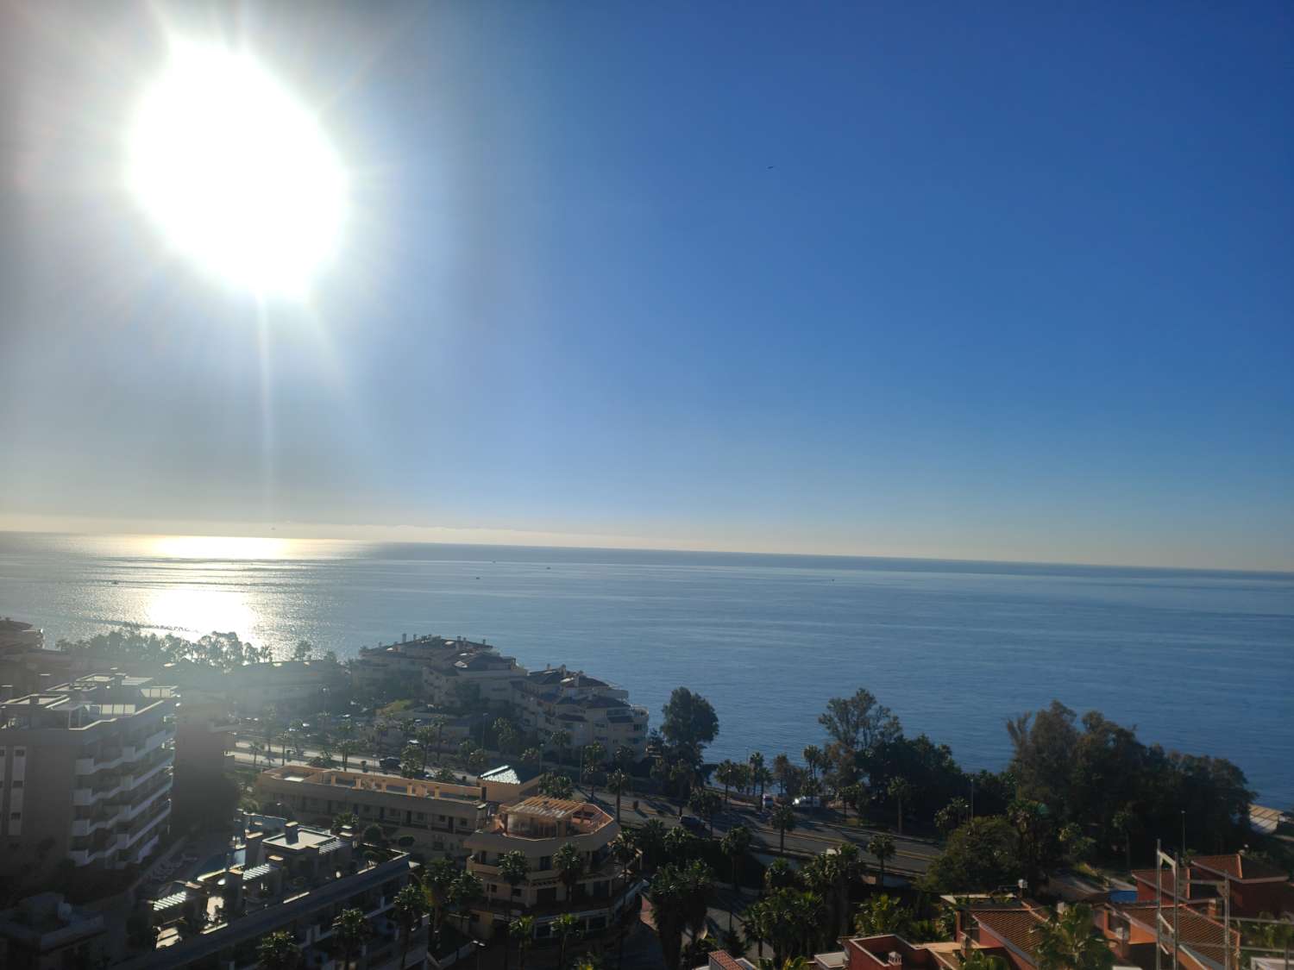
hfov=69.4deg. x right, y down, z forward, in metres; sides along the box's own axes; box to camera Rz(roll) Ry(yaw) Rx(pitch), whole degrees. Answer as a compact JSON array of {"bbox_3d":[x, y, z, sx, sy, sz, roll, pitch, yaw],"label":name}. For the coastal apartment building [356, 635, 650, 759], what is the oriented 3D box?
[{"bbox_3d":[-36.150,48.974,222.234,70.000,20.500,27.000,0,-4,32],"label":"coastal apartment building"}]

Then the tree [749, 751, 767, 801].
[{"bbox_3d":[19.510,51.773,165.483,2.950,8.520,2.950,2,-4,0],"label":"tree"}]

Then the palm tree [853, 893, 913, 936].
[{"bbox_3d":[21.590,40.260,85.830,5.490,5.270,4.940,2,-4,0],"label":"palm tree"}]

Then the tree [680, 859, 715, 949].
[{"bbox_3d":[5.331,44.405,98.649,3.620,9.610,3.620,2,-4,0],"label":"tree"}]

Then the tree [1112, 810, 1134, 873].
[{"bbox_3d":[58.590,43.750,115.000,2.870,7.850,2.870,2,-4,0],"label":"tree"}]

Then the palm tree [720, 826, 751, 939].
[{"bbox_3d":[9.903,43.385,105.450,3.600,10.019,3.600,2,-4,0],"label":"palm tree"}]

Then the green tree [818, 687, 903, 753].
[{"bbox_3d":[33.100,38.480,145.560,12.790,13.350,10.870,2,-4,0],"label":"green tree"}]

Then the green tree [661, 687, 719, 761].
[{"bbox_3d":[8.268,47.043,180.341,10.980,15.470,10.980,2,-4,0],"label":"green tree"}]

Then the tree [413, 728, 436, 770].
[{"bbox_3d":[-42.204,50.199,177.308,4.280,8.200,4.280,2,-4,0],"label":"tree"}]

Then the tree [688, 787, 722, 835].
[{"bbox_3d":[8.980,50.136,143.169,5.260,7.200,5.260,2,-4,0],"label":"tree"}]

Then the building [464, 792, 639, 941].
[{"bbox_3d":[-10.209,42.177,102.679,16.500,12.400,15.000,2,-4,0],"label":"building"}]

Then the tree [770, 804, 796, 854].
[{"bbox_3d":[17.050,43.270,117.280,3.180,6.350,3.180,2,-4,0],"label":"tree"}]

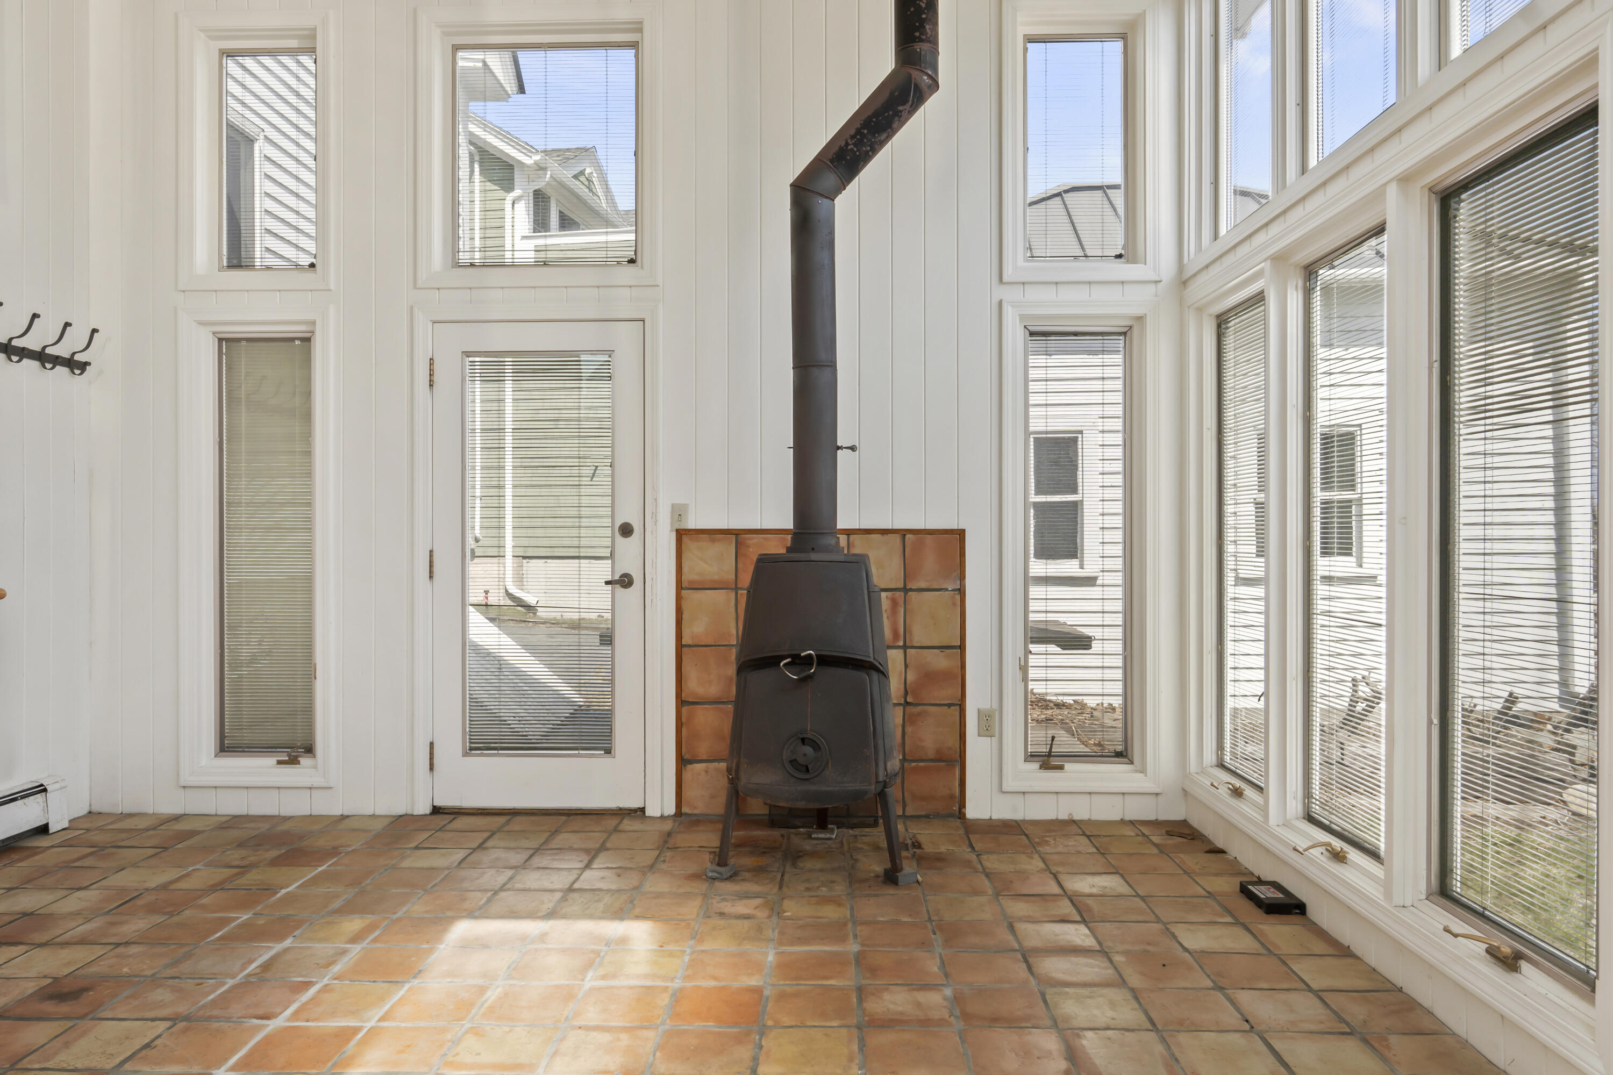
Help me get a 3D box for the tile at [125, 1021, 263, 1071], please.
[{"bbox_3d":[-1.388,1.163,2.448,0.209,0.016,0.224,0,0,2],"label":"tile"}]

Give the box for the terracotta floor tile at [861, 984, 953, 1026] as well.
[{"bbox_3d":[0.239,1.128,2.572,0.211,0.015,0.208,0,0,1],"label":"terracotta floor tile"}]

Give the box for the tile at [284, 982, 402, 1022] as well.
[{"bbox_3d":[-1.153,1.172,2.694,0.218,0.013,0.223,0,0,1],"label":"tile"}]

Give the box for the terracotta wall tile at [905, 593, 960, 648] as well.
[{"bbox_3d":[0.506,0.326,4.284,0.216,0.213,0.013,0,0,2],"label":"terracotta wall tile"}]

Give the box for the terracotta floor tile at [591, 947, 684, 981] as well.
[{"bbox_3d":[-0.453,1.162,2.912,0.214,0.016,0.223,0,0,2],"label":"terracotta floor tile"}]

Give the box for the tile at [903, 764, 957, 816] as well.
[{"bbox_3d":[0.515,1.040,4.442,0.223,0.207,0.016,0,0,2],"label":"tile"}]

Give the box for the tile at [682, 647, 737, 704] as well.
[{"bbox_3d":[-0.400,0.567,4.431,0.224,0.224,0.020,0,0,1],"label":"tile"}]

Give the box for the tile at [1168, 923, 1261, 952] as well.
[{"bbox_3d":[1.190,1.168,3.118,0.217,0.013,0.223,0,0,1],"label":"tile"}]

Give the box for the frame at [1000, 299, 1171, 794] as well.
[{"bbox_3d":[1.128,0.037,4.427,0.655,2.010,0.130,0,0,1],"label":"frame"}]

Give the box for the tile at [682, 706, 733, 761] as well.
[{"bbox_3d":[-0.401,0.806,4.430,0.222,0.217,0.020,0,0,1],"label":"tile"}]

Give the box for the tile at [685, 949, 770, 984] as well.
[{"bbox_3d":[-0.215,1.170,2.914,0.218,0.013,0.219,0,0,1],"label":"tile"}]

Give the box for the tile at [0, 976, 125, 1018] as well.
[{"bbox_3d":[-1.839,1.161,2.694,0.216,0.020,0.221,0,0,1],"label":"tile"}]

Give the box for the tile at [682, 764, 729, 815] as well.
[{"bbox_3d":[-0.399,1.036,4.412,0.221,0.210,0.013,0,0,1],"label":"tile"}]

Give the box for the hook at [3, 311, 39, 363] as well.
[{"bbox_3d":[-2.939,-0.749,4.040,0.114,0.191,0.022,0,0,1],"label":"hook"}]

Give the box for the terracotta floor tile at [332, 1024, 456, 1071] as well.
[{"bbox_3d":[-0.928,1.163,2.438,0.211,0.016,0.222,0,0,2],"label":"terracotta floor tile"}]

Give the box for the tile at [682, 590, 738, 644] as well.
[{"bbox_3d":[-0.389,0.322,4.322,0.218,0.219,0.013,0,0,2],"label":"tile"}]

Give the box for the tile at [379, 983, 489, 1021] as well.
[{"bbox_3d":[-0.911,1.160,2.662,0.216,0.020,0.221,0,0,1],"label":"tile"}]

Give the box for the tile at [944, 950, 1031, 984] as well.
[{"bbox_3d":[0.471,1.127,2.792,0.214,0.015,0.202,0,0,1],"label":"tile"}]

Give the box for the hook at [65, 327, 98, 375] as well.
[{"bbox_3d":[-2.880,-0.742,4.290,0.090,0.190,0.030,0,0,1],"label":"hook"}]

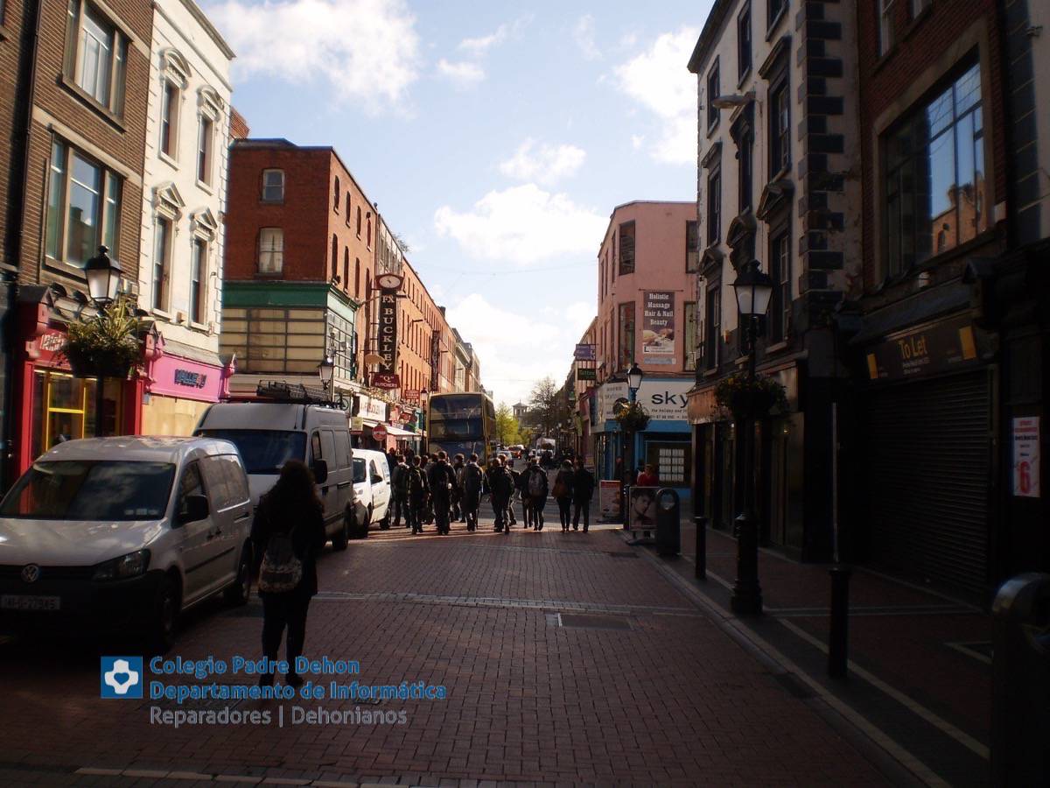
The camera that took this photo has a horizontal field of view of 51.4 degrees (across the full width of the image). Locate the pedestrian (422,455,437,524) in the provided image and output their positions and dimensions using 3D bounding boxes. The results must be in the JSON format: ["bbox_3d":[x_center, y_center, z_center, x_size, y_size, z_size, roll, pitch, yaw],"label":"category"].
[{"bbox_3d":[-2.189,2.215,25.300,0.460,1.632,0.400,1,-3,1],"label":"pedestrian"}]

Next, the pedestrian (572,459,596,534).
[{"bbox_3d":[1.279,2.202,24.000,0.500,1.673,0.380,1,-3,1],"label":"pedestrian"}]

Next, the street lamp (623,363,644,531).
[{"bbox_3d":[2.601,1.253,26.500,0.420,4.060,0.420,1,-3,1],"label":"street lamp"}]

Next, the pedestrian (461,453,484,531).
[{"bbox_3d":[-1.184,2.176,24.417,0.520,1.740,0.380,1,-3,0],"label":"pedestrian"}]

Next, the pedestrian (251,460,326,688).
[{"bbox_3d":[-1.684,1.286,7.771,0.520,1.620,0.380,1,-3,0],"label":"pedestrian"}]

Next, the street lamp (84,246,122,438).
[{"bbox_3d":[-4.514,0.345,11.492,0.410,3.830,0.410,1,-3,0],"label":"street lamp"}]

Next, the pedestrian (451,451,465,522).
[{"bbox_3d":[-1.651,2.359,27.298,0.500,1.680,0.360,1,-3,0],"label":"pedestrian"}]

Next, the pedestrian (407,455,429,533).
[{"bbox_3d":[-2.385,2.249,24.300,0.500,1.750,0.450,1,-3,1],"label":"pedestrian"}]

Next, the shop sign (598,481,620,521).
[{"bbox_3d":[2.133,2.674,27.300,0.560,1.039,0.420,1,-3,1],"label":"shop sign"}]

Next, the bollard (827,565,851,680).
[{"bbox_3d":[2.567,1.858,8.900,0.170,0.899,0.170,1,-3,1],"label":"bollard"}]

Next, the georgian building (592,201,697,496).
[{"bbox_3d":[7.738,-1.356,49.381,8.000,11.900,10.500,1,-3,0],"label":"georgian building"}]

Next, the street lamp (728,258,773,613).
[{"bbox_3d":[2.467,0.456,11.909,0.430,3.830,0.430,1,-3,0],"label":"street lamp"}]

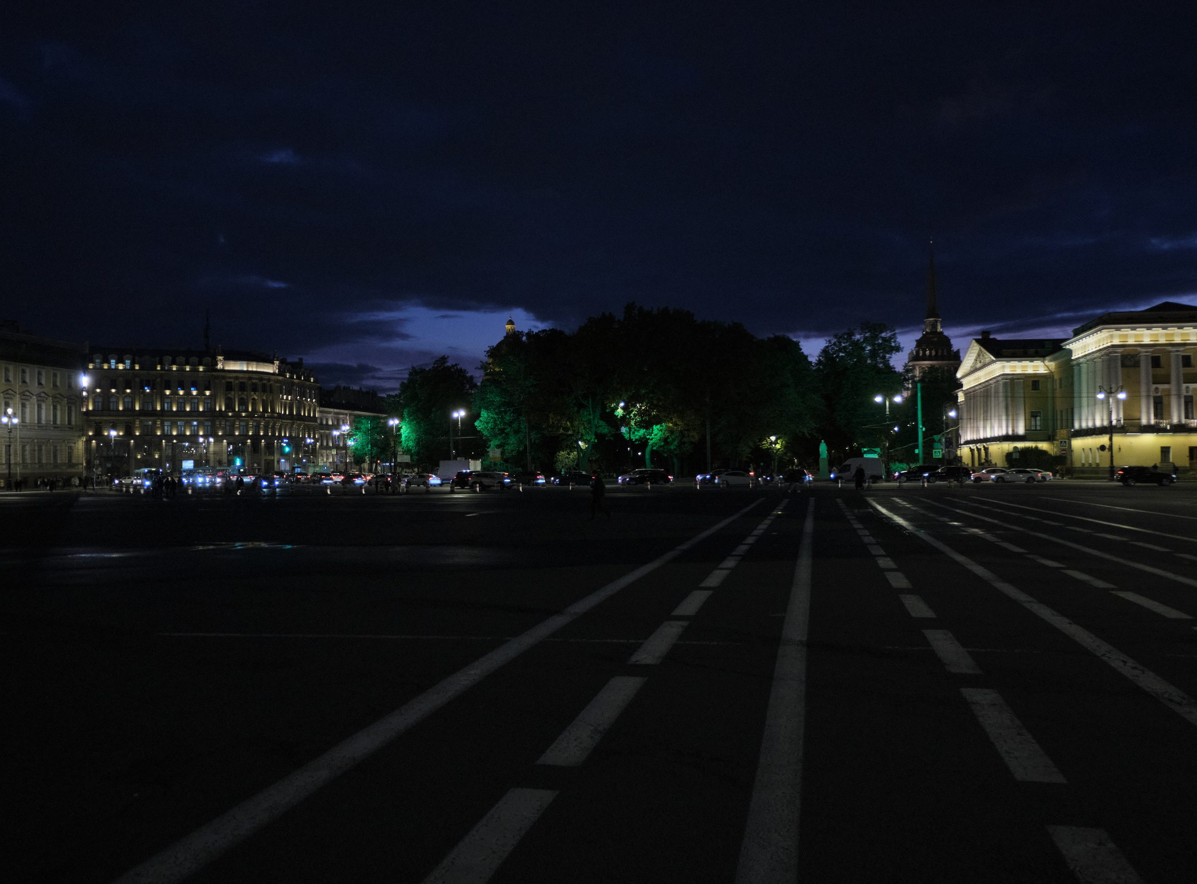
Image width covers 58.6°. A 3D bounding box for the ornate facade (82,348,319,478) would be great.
[{"bbox_3d":[-87.300,-5.102,237.500,46.000,28.800,25.000,0,-2,-14],"label":"ornate facade"}]

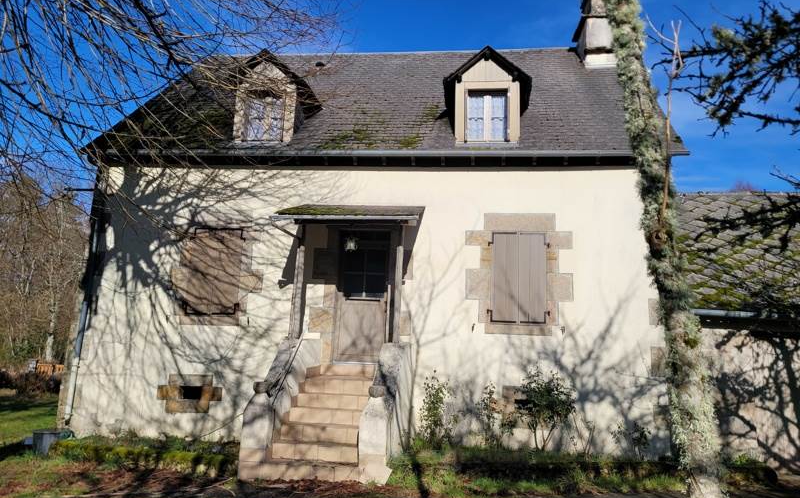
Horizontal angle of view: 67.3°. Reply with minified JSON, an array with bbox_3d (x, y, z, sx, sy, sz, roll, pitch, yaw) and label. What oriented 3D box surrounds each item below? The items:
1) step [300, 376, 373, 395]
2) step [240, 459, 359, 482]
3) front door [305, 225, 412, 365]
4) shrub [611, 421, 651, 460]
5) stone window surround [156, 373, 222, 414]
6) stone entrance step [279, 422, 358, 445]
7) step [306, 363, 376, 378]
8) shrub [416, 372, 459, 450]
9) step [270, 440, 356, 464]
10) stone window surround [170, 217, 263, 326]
[{"bbox_3d":[-0.820,1.985,8.655,1.073,0.177,0.332,1,-11,6],"label":"step"},{"bbox_3d":[-1.065,2.535,6.892,1.436,0.159,0.342,1,-11,6],"label":"step"},{"bbox_3d":[-0.614,0.711,9.231,1.538,2.104,0.220,1,-12,6],"label":"front door"},{"bbox_3d":[3.041,2.539,8.004,0.485,0.480,0.450,1,-12,6],"label":"shrub"},{"bbox_3d":[-3.332,2.310,9.593,1.083,0.601,0.150,1,-11,6],"label":"stone window surround"},{"bbox_3d":[-0.941,2.323,7.584,1.073,0.177,0.332,1,-11,6],"label":"stone entrance step"},{"bbox_3d":[-0.839,1.781,8.785,1.024,0.191,0.380,1,-12,6],"label":"step"},{"bbox_3d":[0.522,2.255,8.351,0.551,1.055,0.500,1,-12,6],"label":"shrub"},{"bbox_3d":[-0.981,2.436,7.227,1.073,0.177,0.332,1,-11,6],"label":"step"},{"bbox_3d":[-2.997,0.381,9.924,1.558,1.758,0.150,1,-11,6],"label":"stone window surround"}]

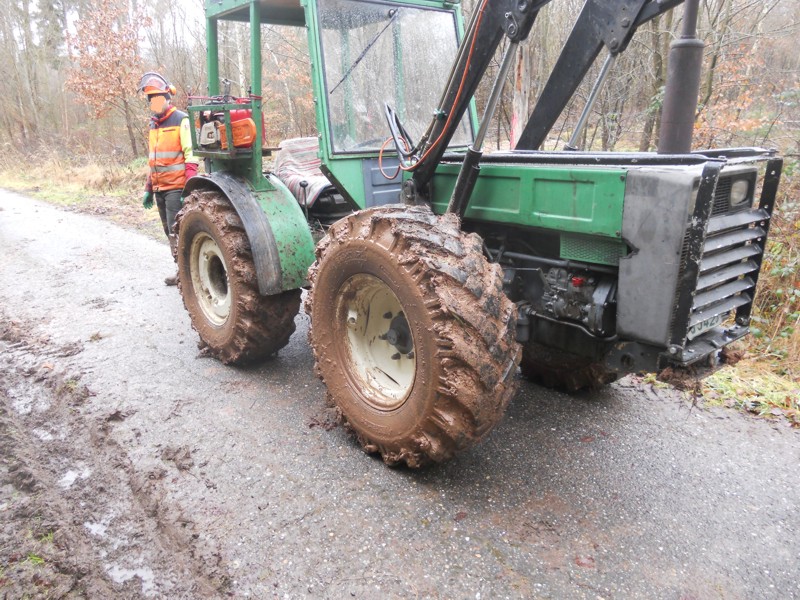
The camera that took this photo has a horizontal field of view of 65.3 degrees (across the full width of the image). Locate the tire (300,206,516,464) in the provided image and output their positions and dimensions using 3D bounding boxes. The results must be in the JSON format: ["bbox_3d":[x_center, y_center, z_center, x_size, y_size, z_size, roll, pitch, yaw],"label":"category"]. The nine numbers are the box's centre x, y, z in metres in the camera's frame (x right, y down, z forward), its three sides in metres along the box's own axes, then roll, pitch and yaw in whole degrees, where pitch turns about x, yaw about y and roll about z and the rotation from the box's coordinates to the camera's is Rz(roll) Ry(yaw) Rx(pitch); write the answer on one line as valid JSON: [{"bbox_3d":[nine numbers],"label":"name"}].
[{"bbox_3d":[-0.016,0.146,2.692,0.335,1.055,1.055,-12,19,-39],"label":"tire"}]

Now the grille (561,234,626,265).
[{"bbox_3d":[0.695,-0.183,2.235,0.030,0.097,0.279,-12,19,-39],"label":"grille"}]

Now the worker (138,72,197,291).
[{"bbox_3d":[-2.083,-1.095,5.781,0.520,1.880,0.360,9,17,31],"label":"worker"}]

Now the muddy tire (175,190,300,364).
[{"bbox_3d":[-1.052,-0.149,3.872,0.335,1.055,1.055,-12,19,-39],"label":"muddy tire"}]

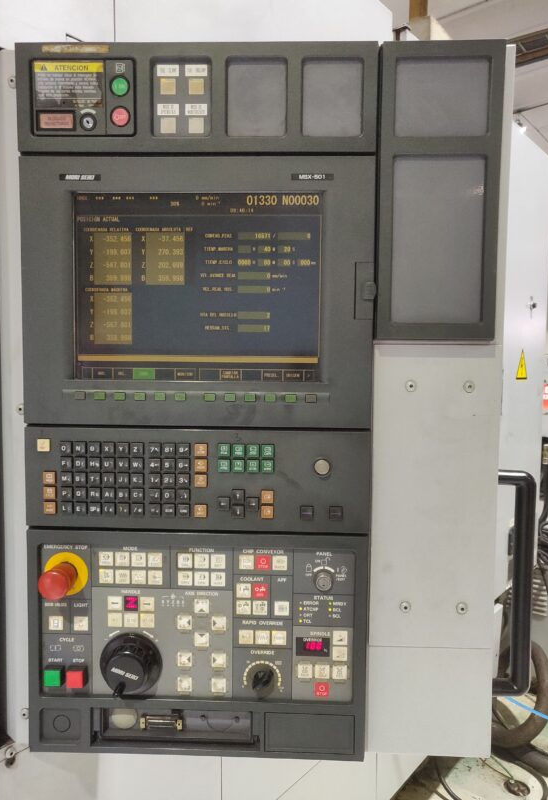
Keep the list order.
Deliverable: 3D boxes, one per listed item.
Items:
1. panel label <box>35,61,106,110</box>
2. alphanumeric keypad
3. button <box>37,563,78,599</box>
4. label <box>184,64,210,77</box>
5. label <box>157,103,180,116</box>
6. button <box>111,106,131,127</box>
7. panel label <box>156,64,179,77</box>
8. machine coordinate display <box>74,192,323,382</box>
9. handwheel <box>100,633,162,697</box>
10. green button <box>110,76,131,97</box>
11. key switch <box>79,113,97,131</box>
[{"bbox_3d":[-0.232,-0.357,0.655,0.079,0.051,0.002,1,4,2],"label":"panel label"},{"bbox_3d":[-0.167,0.091,0.672,0.163,0.089,0.010,1,4,2],"label":"alphanumeric keypad"},{"bbox_3d":[-0.249,0.210,0.672,0.034,0.034,0.042,1,4,2],"label":"button"},{"bbox_3d":[-0.087,-0.372,0.655,0.025,0.013,0.002,1,4,2],"label":"label"},{"bbox_3d":[-0.120,-0.330,0.658,0.025,0.012,0.002,1,4,2],"label":"label"},{"bbox_3d":[-0.172,-0.317,0.648,0.022,0.022,0.013,1,4,2],"label":"button"},{"bbox_3d":[-0.119,-0.373,0.656,0.025,0.013,0.002,1,4,2],"label":"panel label"},{"bbox_3d":[-0.086,-0.129,0.670,0.285,0.214,0.015,1,4,2],"label":"machine coordinate display"},{"bbox_3d":[-0.170,0.315,0.670,0.074,0.074,0.053,1,4,2],"label":"handwheel"},{"bbox_3d":[-0.172,-0.350,0.646,0.022,0.022,0.013,1,4,2],"label":"green button"},{"bbox_3d":[-0.208,-0.312,0.650,0.019,0.019,0.013,1,4,2],"label":"key switch"}]

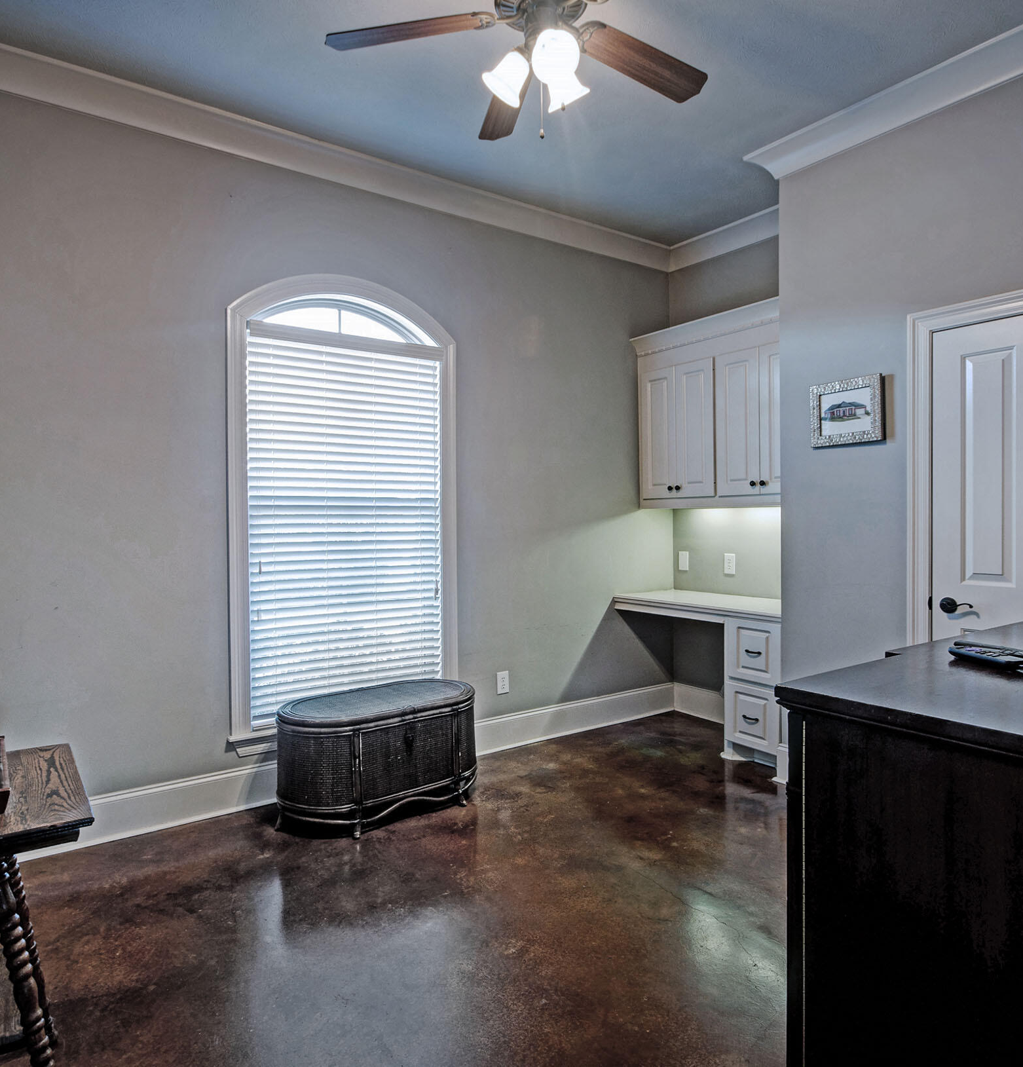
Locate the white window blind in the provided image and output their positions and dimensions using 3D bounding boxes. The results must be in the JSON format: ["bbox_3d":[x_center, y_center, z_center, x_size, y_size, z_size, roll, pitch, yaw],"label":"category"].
[{"bbox_3d":[-0.755,-0.033,3.159,0.925,1.765,0.065,-1,1,-33],"label":"white window blind"}]

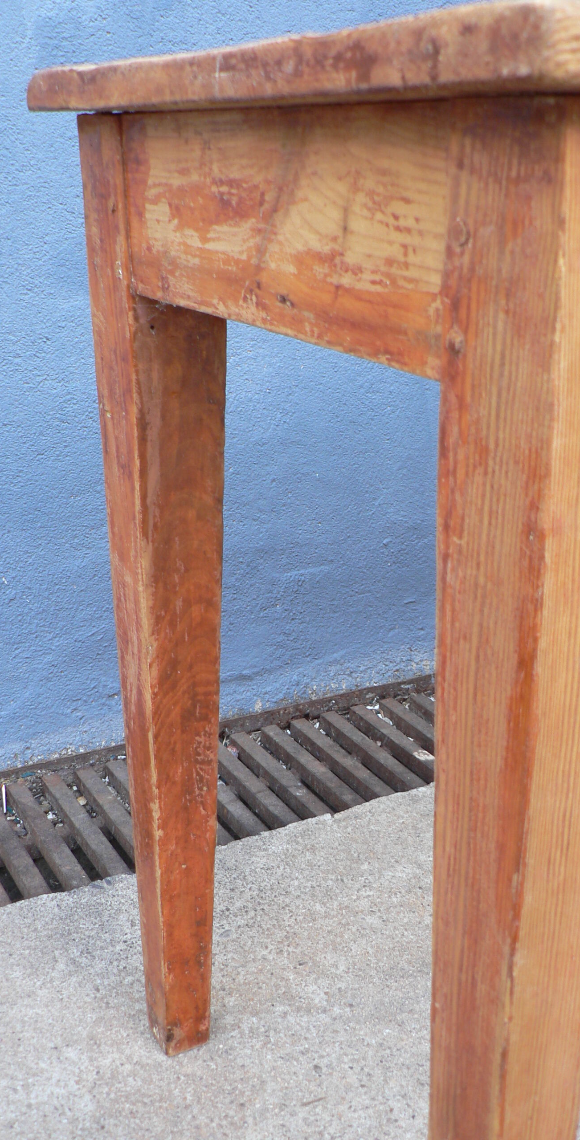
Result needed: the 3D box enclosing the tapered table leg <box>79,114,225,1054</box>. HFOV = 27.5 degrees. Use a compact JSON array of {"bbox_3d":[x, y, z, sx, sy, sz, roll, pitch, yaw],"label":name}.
[{"bbox_3d":[-0.082,0.054,0.875,0.067,0.730,0.070,-12,24,-27],"label":"tapered table leg"}]

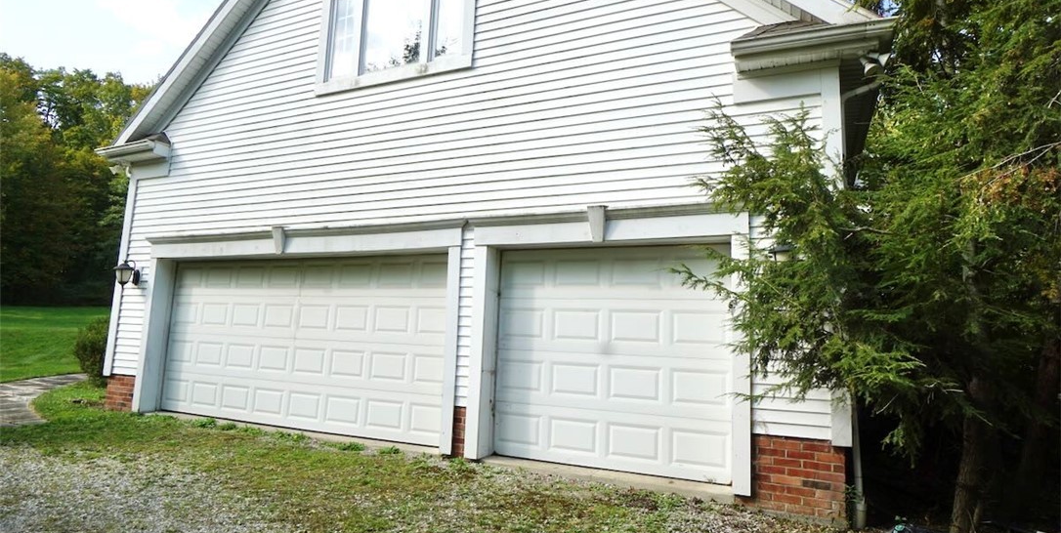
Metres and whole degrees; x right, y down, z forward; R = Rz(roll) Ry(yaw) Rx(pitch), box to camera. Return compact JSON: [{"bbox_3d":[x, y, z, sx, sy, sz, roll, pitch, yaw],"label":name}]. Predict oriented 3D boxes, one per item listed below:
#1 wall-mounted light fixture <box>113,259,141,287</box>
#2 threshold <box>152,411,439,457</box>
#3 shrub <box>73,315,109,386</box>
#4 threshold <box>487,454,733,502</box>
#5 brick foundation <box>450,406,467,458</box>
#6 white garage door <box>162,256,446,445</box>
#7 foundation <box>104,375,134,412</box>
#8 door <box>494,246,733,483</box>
[{"bbox_3d":[-5.686,0.107,7.867,0.235,0.390,0.330,-1,-8,24],"label":"wall-mounted light fixture"},{"bbox_3d":[-3.057,1.996,6.783,4.830,0.073,0.280,-1,-8,24],"label":"threshold"},{"bbox_3d":[-7.554,1.531,10.047,0.960,1.280,0.960,-1,-8,24],"label":"shrub"},{"bbox_3d":[0.627,1.926,5.126,2.350,0.078,0.280,-1,-8,24],"label":"threshold"},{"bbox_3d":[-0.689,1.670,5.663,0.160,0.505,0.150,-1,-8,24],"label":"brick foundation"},{"bbox_3d":[-2.958,0.933,7.061,4.860,2.115,0.070,-1,-8,24],"label":"white garage door"},{"bbox_3d":[-5.731,1.787,7.955,0.660,0.485,0.200,-1,-8,24],"label":"foundation"},{"bbox_3d":[0.730,0.861,5.403,2.360,2.115,0.070,-1,-8,24],"label":"door"}]

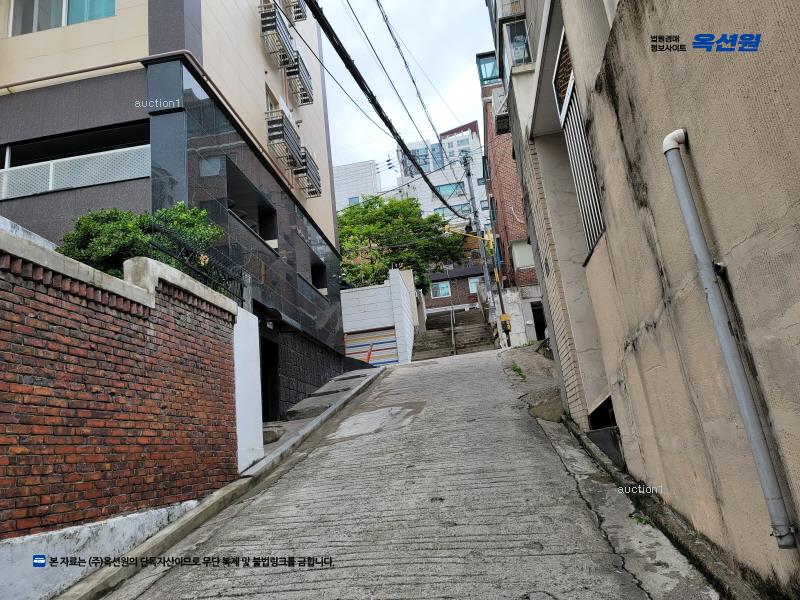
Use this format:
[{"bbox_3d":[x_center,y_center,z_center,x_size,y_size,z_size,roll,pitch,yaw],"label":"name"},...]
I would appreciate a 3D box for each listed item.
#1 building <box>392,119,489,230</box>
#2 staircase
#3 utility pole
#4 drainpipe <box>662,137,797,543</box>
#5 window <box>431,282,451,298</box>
[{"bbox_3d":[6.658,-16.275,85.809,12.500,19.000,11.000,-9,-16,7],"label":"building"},{"bbox_3d":[2.178,1.271,23.379,2.950,3.100,6.200,-9,-16,7],"label":"staircase"},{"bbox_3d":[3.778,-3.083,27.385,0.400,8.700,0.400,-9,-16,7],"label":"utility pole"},{"bbox_3d":[1.541,0.100,2.753,0.125,2.020,0.080,-9,-16,7],"label":"drainpipe"},{"bbox_3d":[2.182,-0.485,31.162,1.040,0.860,0.120,-9,-16,7],"label":"window"}]

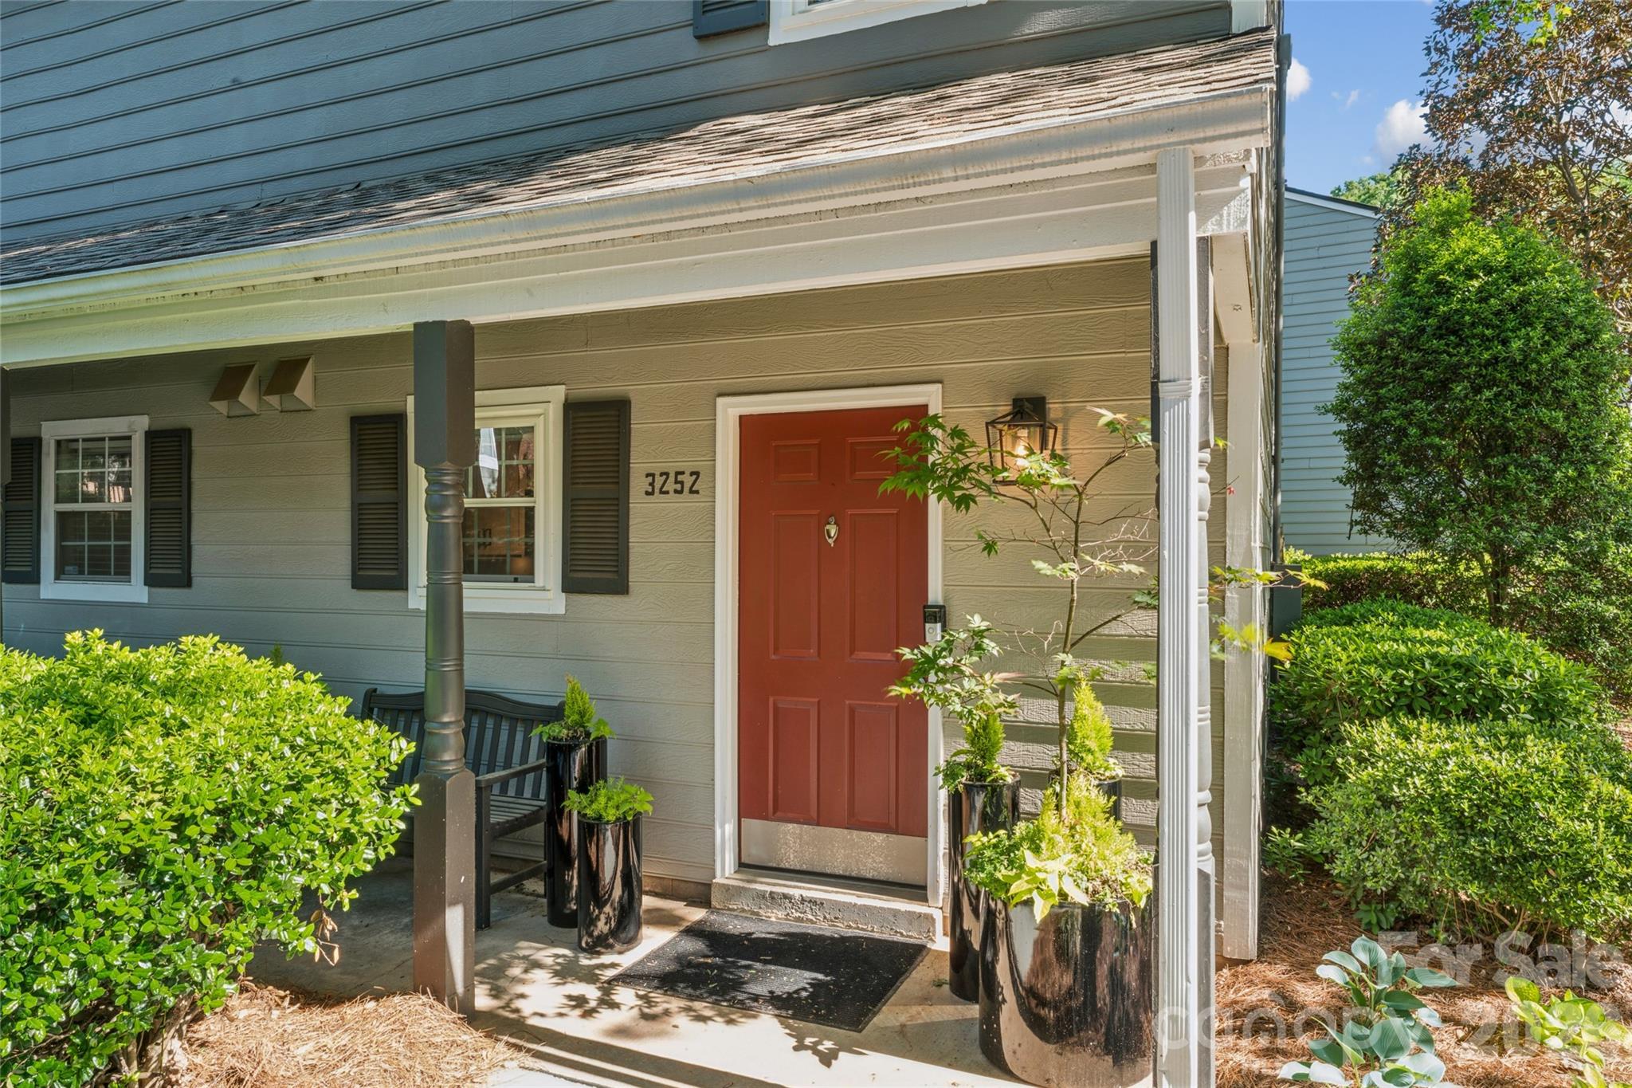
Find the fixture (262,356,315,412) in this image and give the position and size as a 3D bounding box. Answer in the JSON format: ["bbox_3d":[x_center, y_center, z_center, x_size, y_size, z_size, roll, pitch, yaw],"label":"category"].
[{"bbox_3d":[-2.824,-0.860,5.816,0.238,0.285,0.126,0,0,23],"label":"fixture"}]

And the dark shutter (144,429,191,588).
[{"bbox_3d":[-3.781,-0.204,6.364,0.370,0.914,0.040,0,0,24],"label":"dark shutter"}]

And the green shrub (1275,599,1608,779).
[{"bbox_3d":[3.526,0.935,6.149,1.650,1.120,1.700,0,0,24],"label":"green shrub"}]

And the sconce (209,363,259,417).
[{"bbox_3d":[-3.264,-0.869,6.076,0.252,0.299,0.145,0,0,24],"label":"sconce"}]

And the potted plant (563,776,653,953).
[{"bbox_3d":[-0.855,1.299,4.478,0.340,0.686,0.340,0,0,0],"label":"potted plant"}]

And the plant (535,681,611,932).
[{"bbox_3d":[-1.064,1.109,4.765,0.326,1.067,0.326,0,0,0],"label":"plant"}]

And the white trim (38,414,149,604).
[{"bbox_3d":[-4.407,-0.206,6.642,0.990,1.104,0.050,0,0,24],"label":"white trim"}]

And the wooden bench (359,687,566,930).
[{"bbox_3d":[-1.860,1.178,5.112,1.290,0.920,0.610,0,0,24],"label":"wooden bench"}]

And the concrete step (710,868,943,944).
[{"bbox_3d":[0.061,1.576,4.750,1.055,0.124,0.210,0,0,24],"label":"concrete step"}]

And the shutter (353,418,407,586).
[{"bbox_3d":[-2.273,-0.215,5.694,0.375,0.906,0.040,0,0,24],"label":"shutter"}]

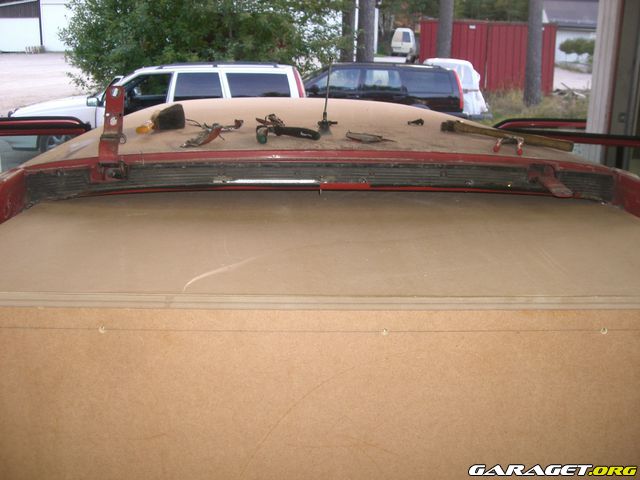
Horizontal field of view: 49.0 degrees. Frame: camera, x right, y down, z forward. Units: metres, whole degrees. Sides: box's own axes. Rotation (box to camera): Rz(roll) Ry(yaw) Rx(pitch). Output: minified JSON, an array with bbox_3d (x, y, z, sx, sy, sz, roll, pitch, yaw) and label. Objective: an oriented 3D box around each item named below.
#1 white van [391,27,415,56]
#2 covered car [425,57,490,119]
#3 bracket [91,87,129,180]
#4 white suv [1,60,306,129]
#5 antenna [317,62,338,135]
[{"bbox_3d":[6.505,-15.258,54.403,1.680,1.930,4.200,3,15,10],"label":"white van"},{"bbox_3d":[3.169,-3.722,17.331,1.700,1.410,4.200,3,16,8],"label":"covered car"},{"bbox_3d":[-0.417,-0.209,1.394,0.052,0.175,0.050,11,15,-3],"label":"bracket"},{"bbox_3d":[-2.610,-2.247,11.928,4.700,1.450,1.780,1,15,0],"label":"white suv"},{"bbox_3d":[0.017,-0.315,1.531,0.042,0.152,0.075,2,15,-1],"label":"antenna"}]

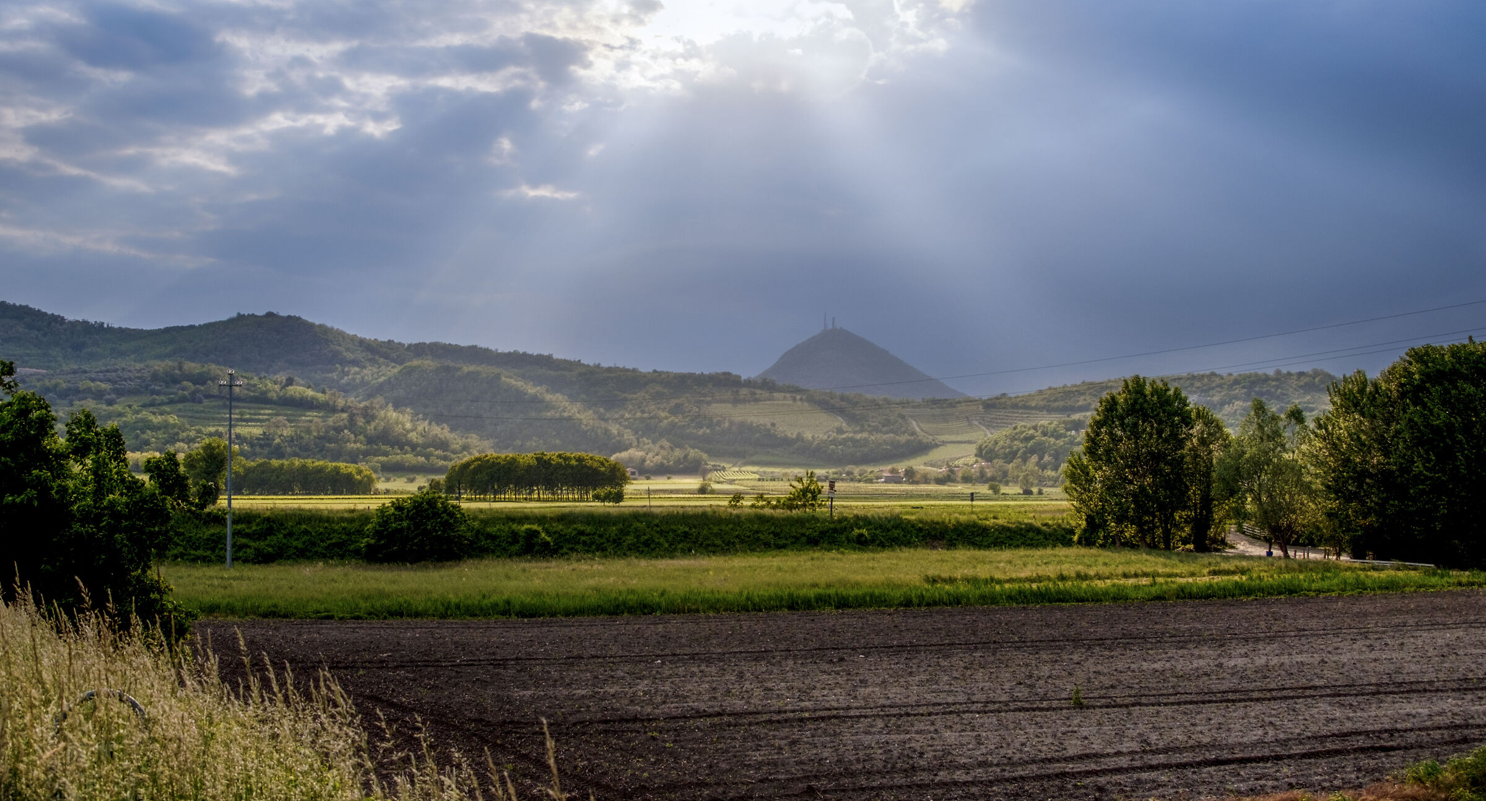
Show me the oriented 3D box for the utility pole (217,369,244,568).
[{"bbox_3d":[-28.372,3.814,96.000,1.380,11.100,0.320,2,-3,-37],"label":"utility pole"}]

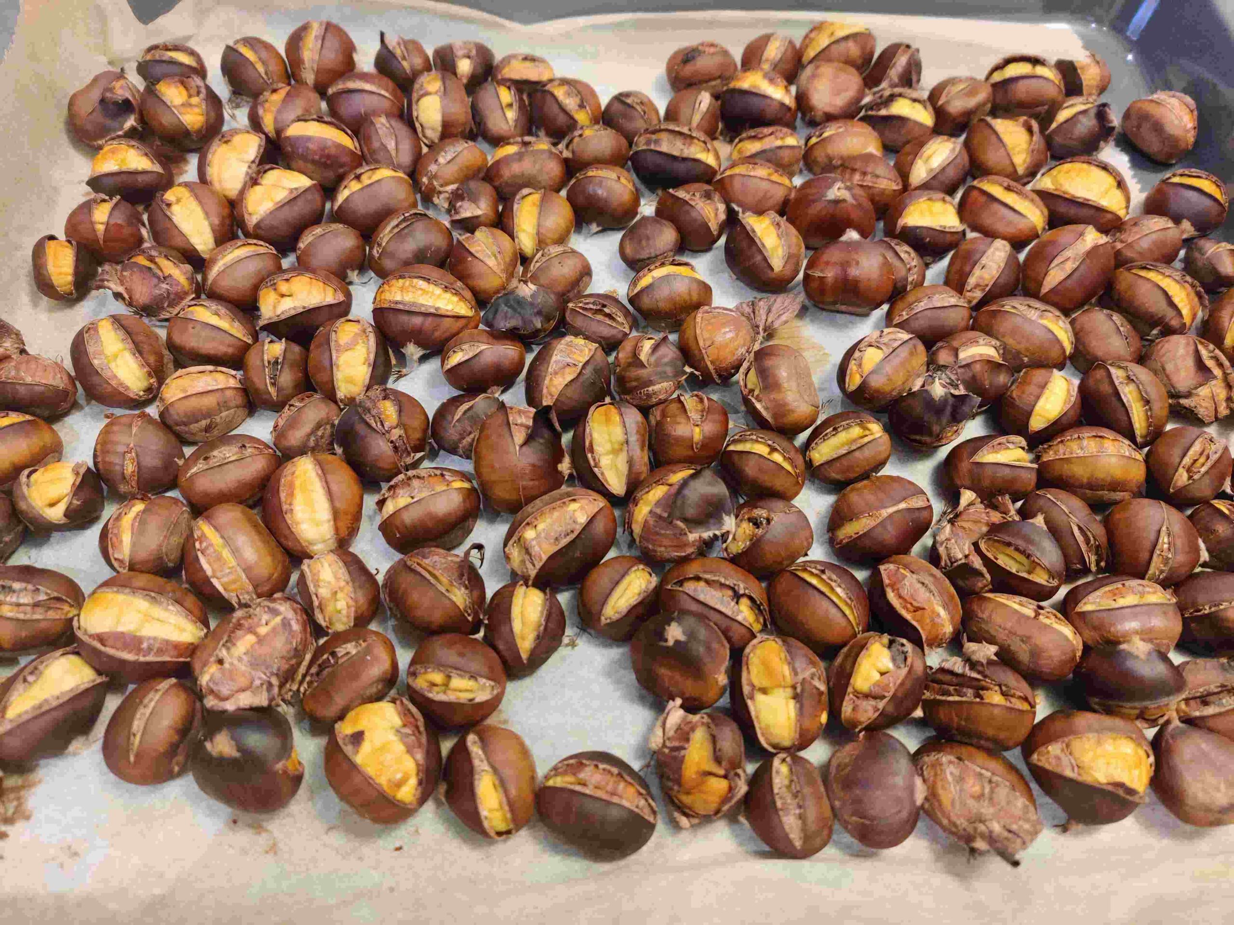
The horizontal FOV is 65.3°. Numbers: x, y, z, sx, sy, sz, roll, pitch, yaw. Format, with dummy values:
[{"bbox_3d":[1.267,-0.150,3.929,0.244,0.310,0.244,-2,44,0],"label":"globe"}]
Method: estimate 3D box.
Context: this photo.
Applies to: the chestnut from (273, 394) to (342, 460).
[{"bbox_3d":[-0.101,-0.012,0.314,0.023,0.022,0.022,39,67,20],"label":"chestnut"}]

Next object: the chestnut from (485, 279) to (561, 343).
[{"bbox_3d":[-0.032,-0.052,0.329,0.028,0.019,0.023,0,58,0],"label":"chestnut"}]

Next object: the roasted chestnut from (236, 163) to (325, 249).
[{"bbox_3d":[-0.126,-0.096,0.362,0.034,0.028,0.031,-33,63,-20],"label":"roasted chestnut"}]

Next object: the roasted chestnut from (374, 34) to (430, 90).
[{"bbox_3d":[-0.093,-0.171,0.416,0.026,0.021,0.023,35,64,20],"label":"roasted chestnut"}]

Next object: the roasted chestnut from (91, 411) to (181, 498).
[{"bbox_3d":[-0.153,-0.002,0.308,0.025,0.024,0.028,0,60,1],"label":"roasted chestnut"}]

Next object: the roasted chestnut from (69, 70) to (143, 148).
[{"bbox_3d":[-0.203,-0.140,0.382,0.025,0.028,0.030,-28,63,-15],"label":"roasted chestnut"}]

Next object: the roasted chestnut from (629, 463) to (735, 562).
[{"bbox_3d":[0.019,0.015,0.284,0.031,0.025,0.030,-13,59,-8],"label":"roasted chestnut"}]

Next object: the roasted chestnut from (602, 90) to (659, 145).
[{"bbox_3d":[0.006,-0.140,0.391,0.024,0.020,0.023,35,64,20],"label":"roasted chestnut"}]

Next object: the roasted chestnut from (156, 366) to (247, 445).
[{"bbox_3d":[-0.137,-0.019,0.318,0.029,0.024,0.026,-8,58,-5],"label":"roasted chestnut"}]

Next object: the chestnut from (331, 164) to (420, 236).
[{"bbox_3d":[-0.091,-0.099,0.363,0.032,0.025,0.028,-25,62,-13],"label":"chestnut"}]

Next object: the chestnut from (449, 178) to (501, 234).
[{"bbox_3d":[-0.053,-0.095,0.358,0.022,0.019,0.021,-8,58,-5],"label":"chestnut"}]

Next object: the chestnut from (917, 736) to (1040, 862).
[{"bbox_3d":[0.094,0.087,0.253,0.032,0.024,0.025,39,68,21],"label":"chestnut"}]

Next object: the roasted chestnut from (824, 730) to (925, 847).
[{"bbox_3d":[0.066,0.083,0.246,0.024,0.022,0.029,-8,57,-5],"label":"roasted chestnut"}]

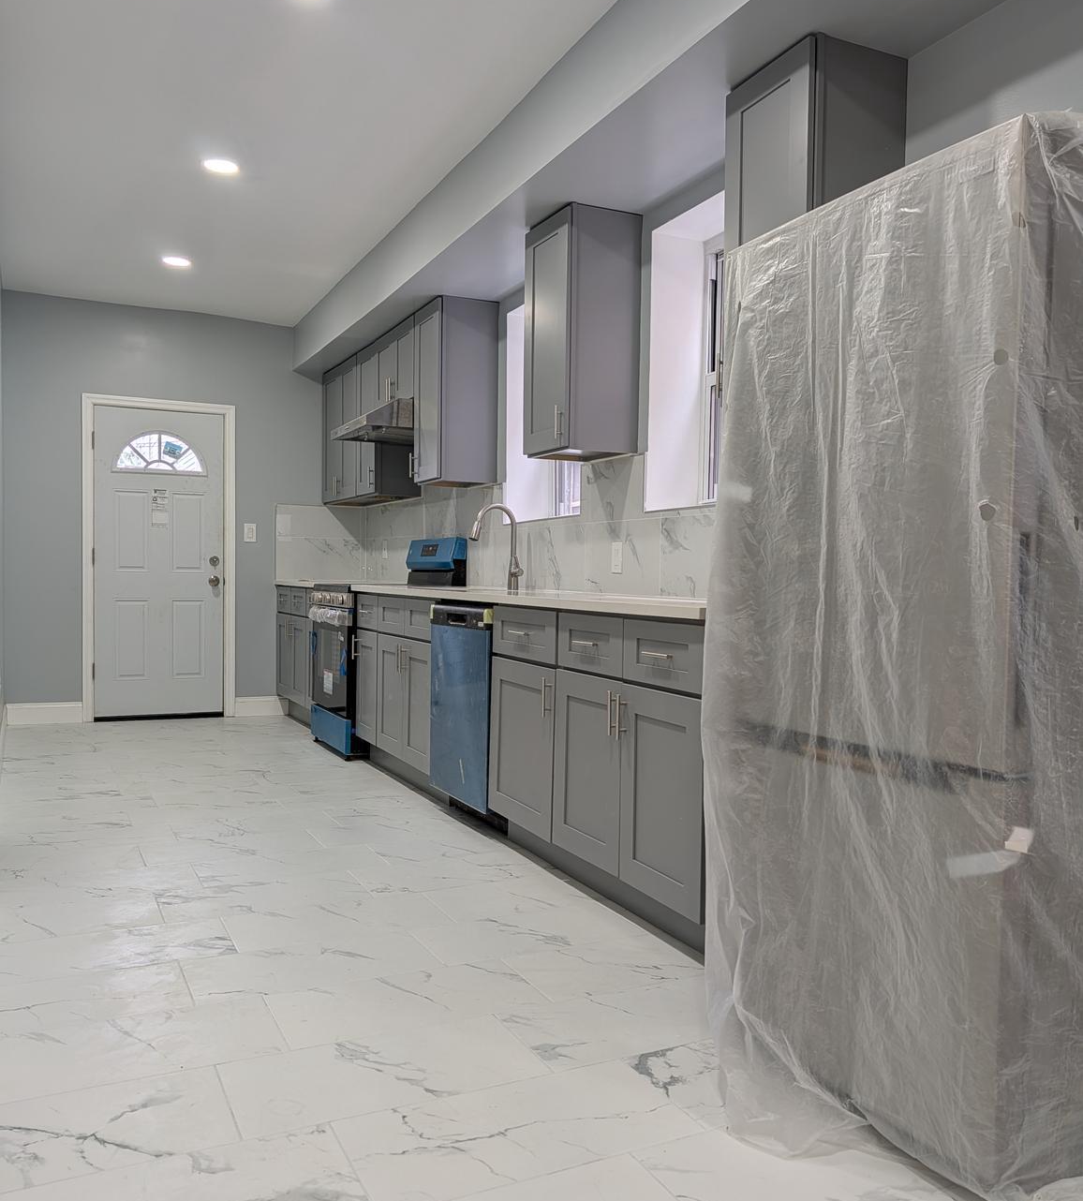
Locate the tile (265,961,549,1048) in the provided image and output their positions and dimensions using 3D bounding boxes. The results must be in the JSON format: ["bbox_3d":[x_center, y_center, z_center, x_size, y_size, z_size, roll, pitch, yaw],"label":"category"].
[{"bbox_3d":[-0.313,0.943,2.344,0.605,0.014,0.298,0,2,-26],"label":"tile"}]

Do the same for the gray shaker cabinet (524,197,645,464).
[{"bbox_3d":[0.160,-1.058,4.045,0.320,0.914,0.407,0,2,-26],"label":"gray shaker cabinet"}]

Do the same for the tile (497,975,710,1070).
[{"bbox_3d":[0.227,0.954,2.274,0.605,0.014,0.298,0,2,-26],"label":"tile"}]

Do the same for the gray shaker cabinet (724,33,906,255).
[{"bbox_3d":[0.744,-0.985,2.777,0.320,0.905,0.360,0,2,-26],"label":"gray shaker cabinet"}]

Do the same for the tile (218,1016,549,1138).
[{"bbox_3d":[-0.320,0.957,2.028,0.606,0.010,0.298,0,2,-26],"label":"tile"}]

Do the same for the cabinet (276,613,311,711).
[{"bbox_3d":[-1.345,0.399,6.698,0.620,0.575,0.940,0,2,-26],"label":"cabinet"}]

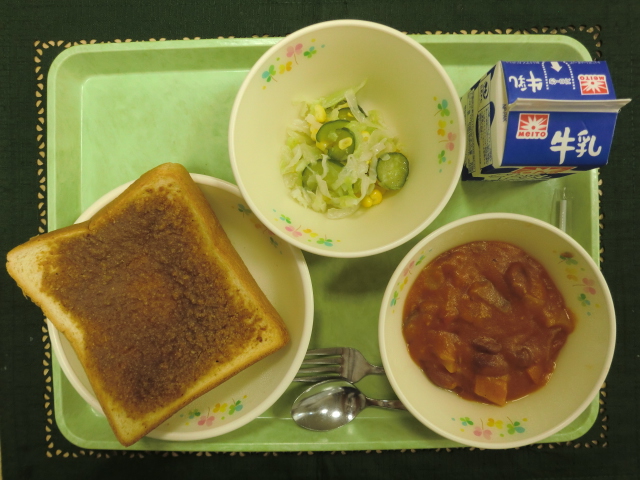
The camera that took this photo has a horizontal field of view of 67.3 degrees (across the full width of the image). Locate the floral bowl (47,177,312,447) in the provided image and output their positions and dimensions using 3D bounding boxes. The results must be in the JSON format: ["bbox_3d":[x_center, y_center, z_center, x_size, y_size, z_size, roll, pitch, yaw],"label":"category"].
[{"bbox_3d":[-0.086,0.042,0.317,0.166,0.035,0.166,0,91,1],"label":"floral bowl"}]

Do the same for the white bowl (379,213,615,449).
[{"bbox_3d":[0.100,0.051,0.302,0.134,0.061,0.134,0,91,1],"label":"white bowl"}]

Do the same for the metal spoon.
[{"bbox_3d":[0.065,0.116,0.325,0.168,0.020,0.035,2,91,1],"label":"metal spoon"}]

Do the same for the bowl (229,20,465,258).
[{"bbox_3d":[0.015,-0.058,0.302,0.134,0.060,0.134,0,91,1],"label":"bowl"}]

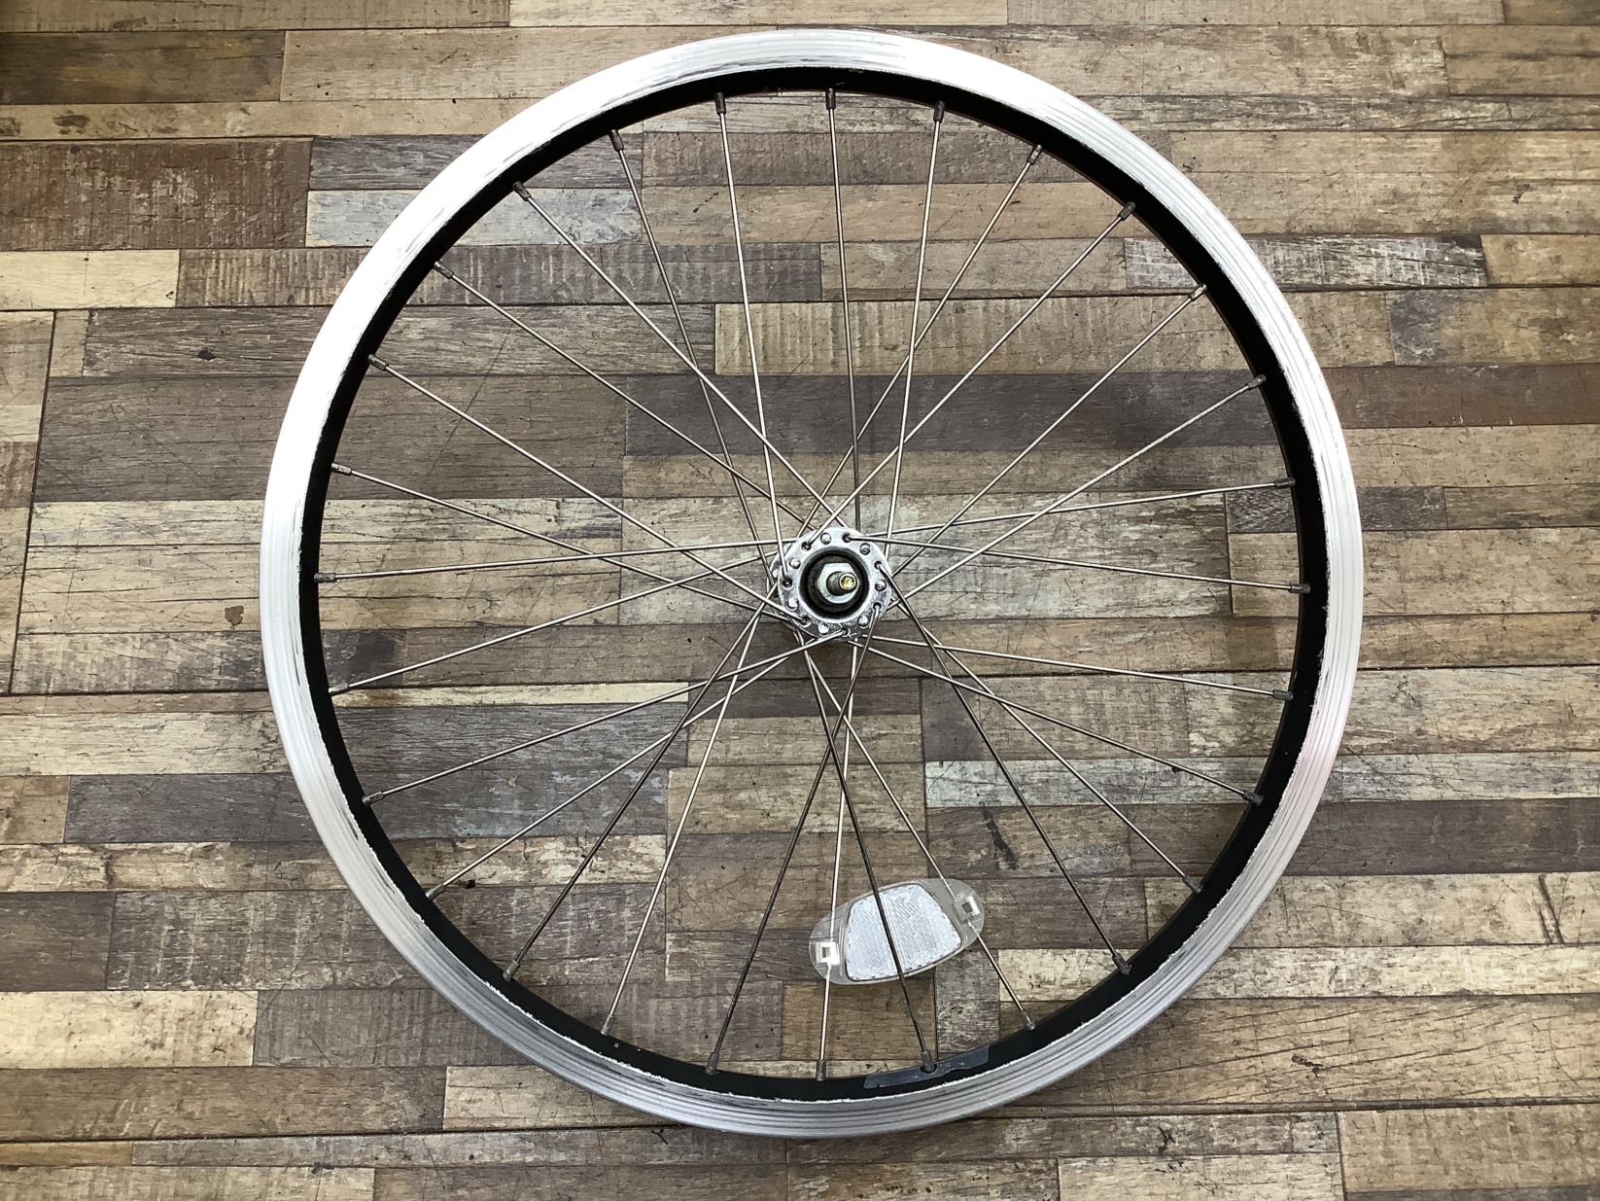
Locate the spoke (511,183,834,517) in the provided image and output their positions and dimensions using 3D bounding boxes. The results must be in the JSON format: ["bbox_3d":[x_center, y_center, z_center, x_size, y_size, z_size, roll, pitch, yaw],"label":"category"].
[{"bbox_3d":[-0.043,-0.091,0.551,0.004,0.005,0.202,-43,84,-3],"label":"spoke"}]

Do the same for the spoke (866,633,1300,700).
[{"bbox_3d":[0.103,0.026,0.600,0.202,0.005,0.004,8,90,6],"label":"spoke"}]

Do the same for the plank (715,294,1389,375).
[{"bbox_3d":[0.117,-0.122,0.661,0.311,0.006,0.037,-1,75,-1],"label":"plank"}]

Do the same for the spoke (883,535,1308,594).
[{"bbox_3d":[0.114,-0.013,0.553,0.187,0.004,0.004,5,89,-14],"label":"spoke"}]

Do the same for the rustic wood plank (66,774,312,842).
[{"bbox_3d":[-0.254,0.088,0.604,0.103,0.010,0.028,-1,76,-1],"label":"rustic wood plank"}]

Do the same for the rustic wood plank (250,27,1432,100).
[{"bbox_3d":[0.033,-0.264,0.714,0.574,0.012,0.039,-1,76,-1],"label":"rustic wood plank"}]

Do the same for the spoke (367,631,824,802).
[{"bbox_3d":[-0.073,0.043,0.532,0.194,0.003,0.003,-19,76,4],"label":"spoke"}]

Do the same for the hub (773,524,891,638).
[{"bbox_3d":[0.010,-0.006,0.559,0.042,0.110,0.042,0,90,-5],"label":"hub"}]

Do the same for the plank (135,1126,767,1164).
[{"bbox_3d":[-0.134,0.217,0.569,0.258,0.006,0.013,-1,75,-1],"label":"plank"}]

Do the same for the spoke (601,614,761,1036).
[{"bbox_3d":[-0.044,0.082,0.568,0.004,0.004,0.183,21,80,-4],"label":"spoke"}]

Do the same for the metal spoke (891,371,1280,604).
[{"bbox_3d":[0.107,-0.041,0.564,0.202,0.005,0.004,-31,93,-14],"label":"metal spoke"}]

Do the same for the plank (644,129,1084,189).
[{"bbox_3d":[0.033,-0.207,0.679,0.212,0.010,0.029,-1,76,-1],"label":"plank"}]

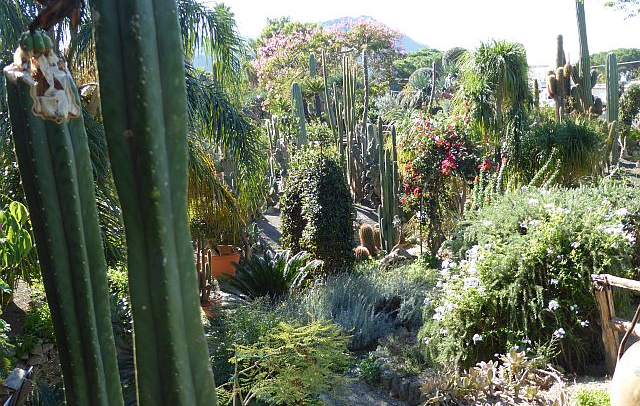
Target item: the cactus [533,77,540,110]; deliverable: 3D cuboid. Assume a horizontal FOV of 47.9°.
[{"bbox_3d":[5.855,-2.961,19.500,0.216,0.865,0.210,0,8,0],"label":"cactus"}]

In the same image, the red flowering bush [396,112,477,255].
[{"bbox_3d":[1.758,-0.260,10.700,1.187,2.077,1.100,0,8,0],"label":"red flowering bush"}]

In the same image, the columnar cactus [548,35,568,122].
[{"bbox_3d":[6.284,-3.228,19.000,0.527,2.371,0.500,0,8,0],"label":"columnar cactus"}]

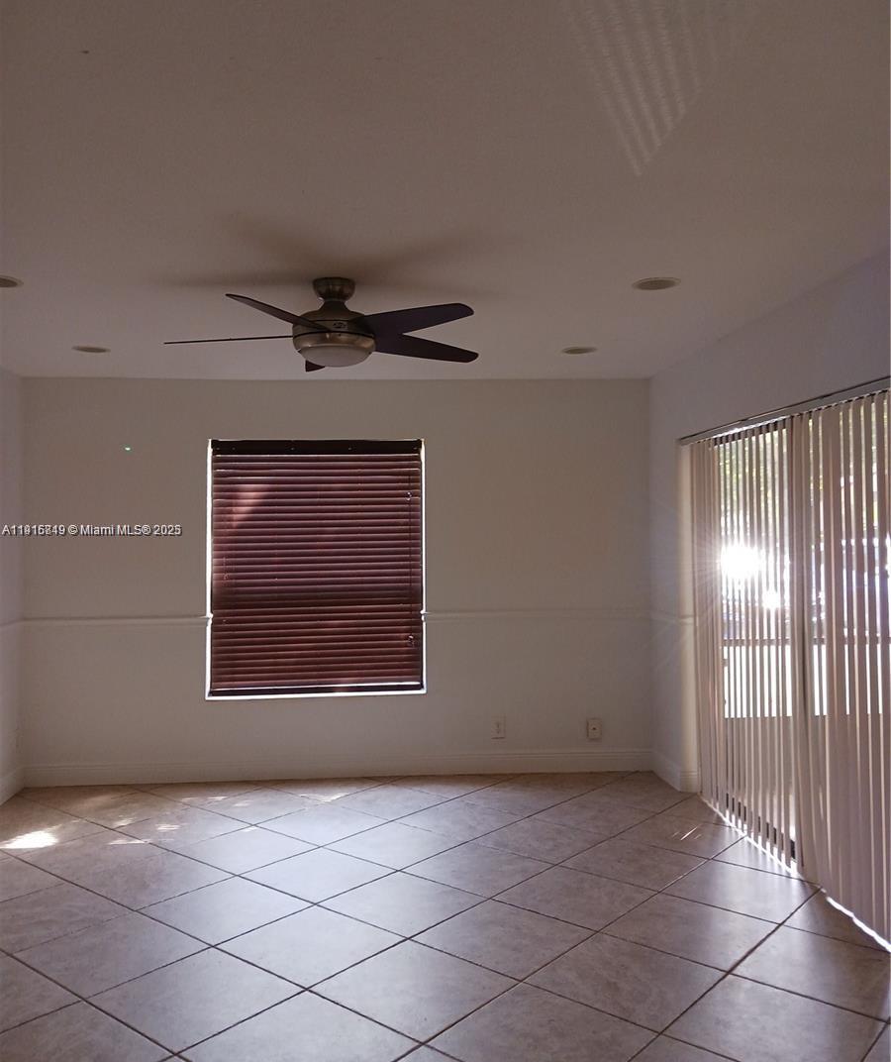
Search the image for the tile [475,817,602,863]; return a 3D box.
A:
[{"bbox_3d":[0.474,1.518,4.565,0.498,0.010,0.498,0,0,39],"label":"tile"}]

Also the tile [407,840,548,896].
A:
[{"bbox_3d":[0.151,1.530,4.197,0.500,0.010,0.500,0,-1,39],"label":"tile"}]

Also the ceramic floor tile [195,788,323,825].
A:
[{"bbox_3d":[-1.011,1.522,5.136,0.498,0.010,0.498,0,0,39],"label":"ceramic floor tile"}]

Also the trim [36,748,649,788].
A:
[{"bbox_3d":[-0.604,1.455,5.662,3.813,0.129,0.016,0,0,-5],"label":"trim"}]

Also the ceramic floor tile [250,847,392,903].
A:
[{"bbox_3d":[-0.554,1.517,4.095,0.500,0.010,0.500,-1,-1,40],"label":"ceramic floor tile"}]

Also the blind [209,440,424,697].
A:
[{"bbox_3d":[-0.782,0.219,5.711,1.282,1.544,0.060,0,0,-5],"label":"blind"}]

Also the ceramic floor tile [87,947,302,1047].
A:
[{"bbox_3d":[-0.807,1.506,2.999,0.500,0.010,0.500,-1,-1,40],"label":"ceramic floor tile"}]

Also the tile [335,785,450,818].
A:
[{"bbox_3d":[-0.303,1.522,5.204,0.498,0.010,0.498,0,0,39],"label":"tile"}]

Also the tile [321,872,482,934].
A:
[{"bbox_3d":[-0.171,1.525,3.804,0.500,0.010,0.500,0,-1,39],"label":"tile"}]

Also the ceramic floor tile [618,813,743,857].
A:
[{"bbox_3d":[1.187,1.541,4.663,0.500,0.010,0.500,0,-1,39],"label":"ceramic floor tile"}]

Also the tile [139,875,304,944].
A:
[{"bbox_3d":[-0.875,1.513,3.707,0.500,0.010,0.500,-1,-1,40],"label":"tile"}]

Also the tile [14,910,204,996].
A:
[{"bbox_3d":[-1.195,1.509,3.319,0.500,0.010,0.500,-1,-1,40],"label":"tile"}]

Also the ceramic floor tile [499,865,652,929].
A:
[{"bbox_3d":[0.542,1.514,3.857,0.498,0.010,0.498,0,0,39],"label":"ceramic floor tile"}]

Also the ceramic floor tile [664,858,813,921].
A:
[{"bbox_3d":[1.250,1.513,3.911,0.500,0.010,0.500,-1,-1,40],"label":"ceramic floor tile"}]

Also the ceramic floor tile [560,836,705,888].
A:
[{"bbox_3d":[0.866,1.536,4.269,0.500,0.010,0.500,0,-1,39],"label":"ceramic floor tile"}]

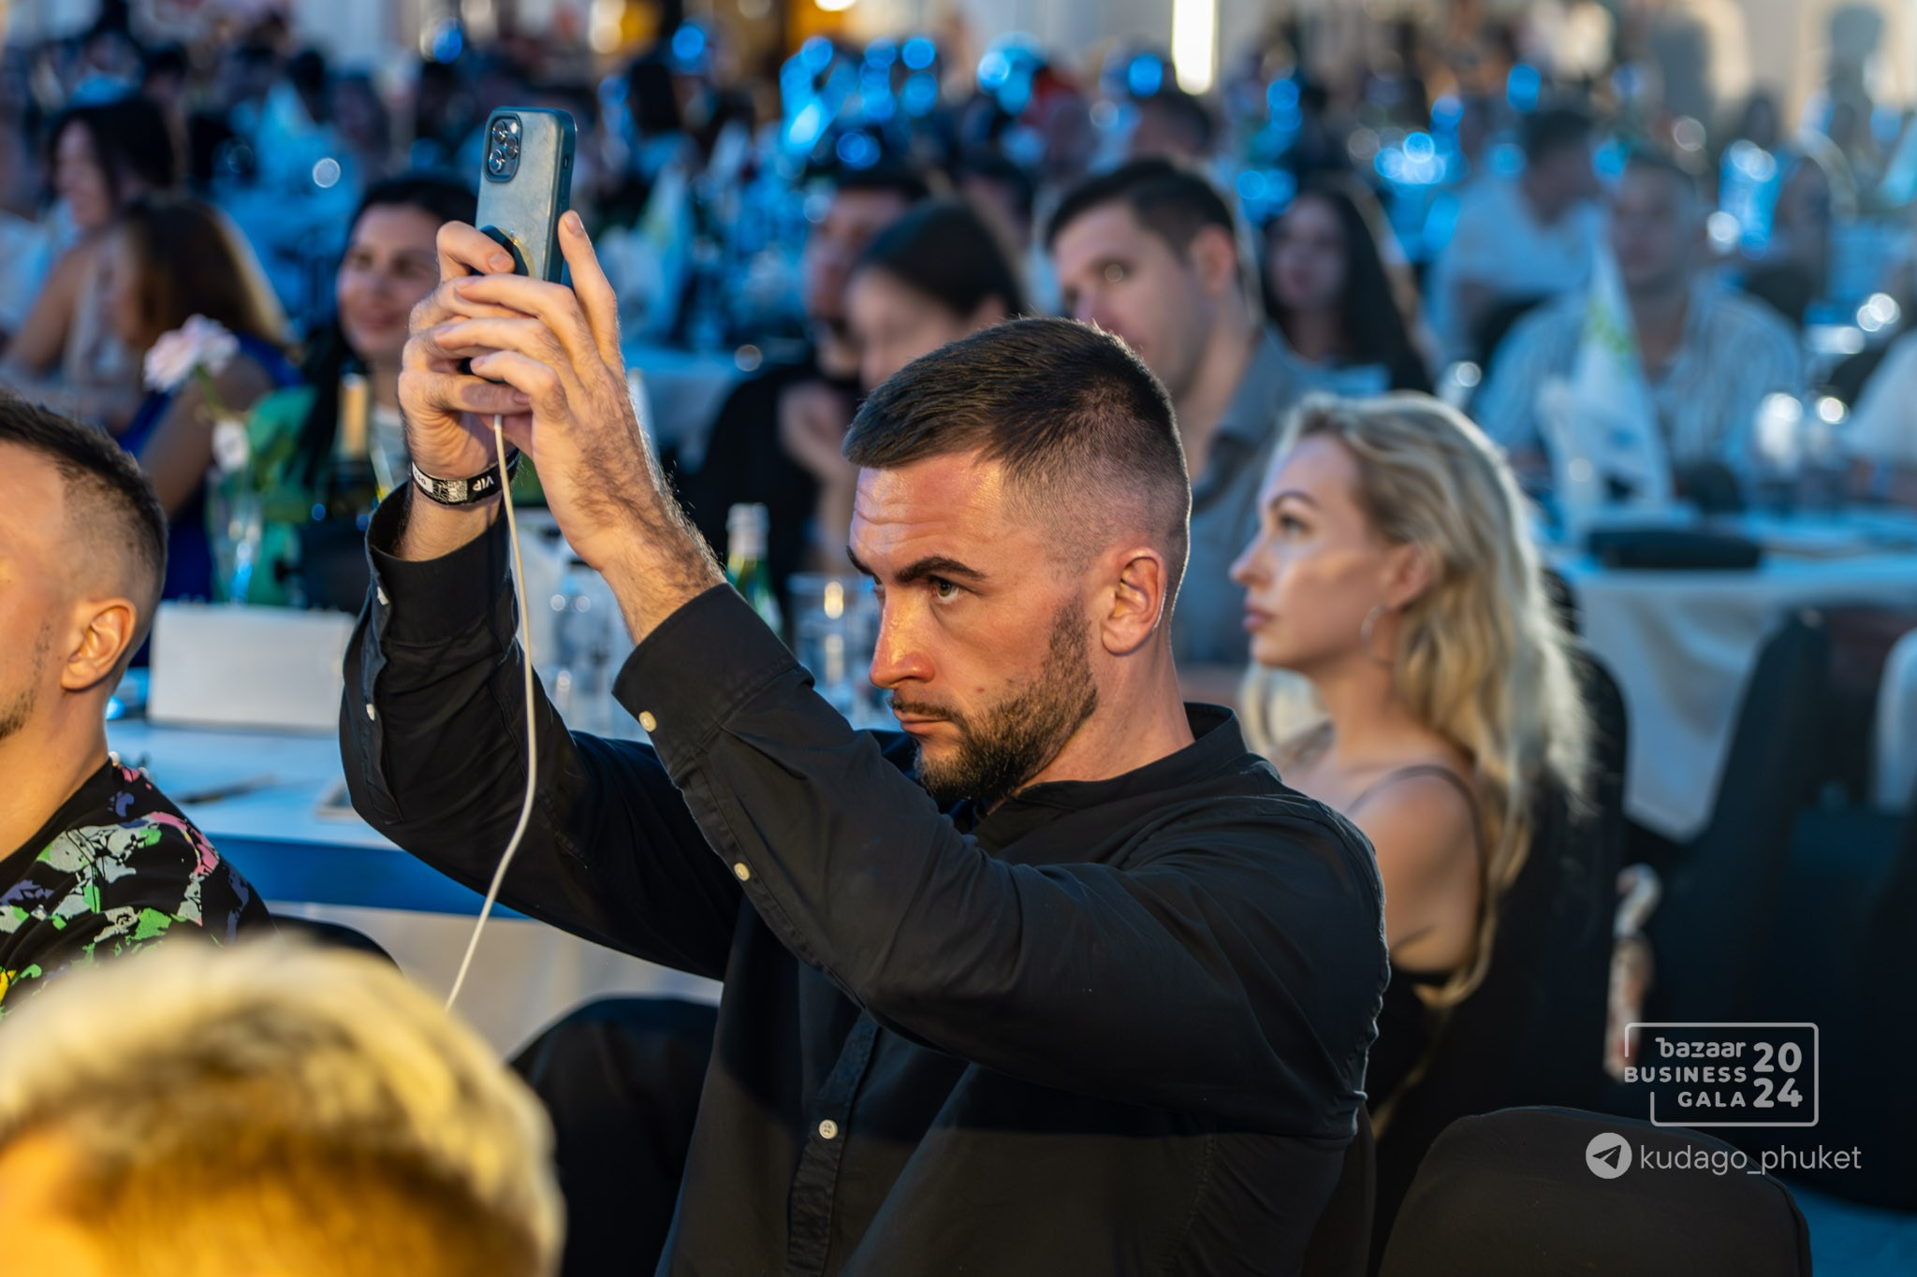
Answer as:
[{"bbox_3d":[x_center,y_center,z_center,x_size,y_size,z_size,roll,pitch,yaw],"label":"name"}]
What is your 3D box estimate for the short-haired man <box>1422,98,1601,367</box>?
[{"bbox_3d":[1.210,-0.482,11.170,0.560,1.300,0.780,-2,7,-14],"label":"short-haired man"}]

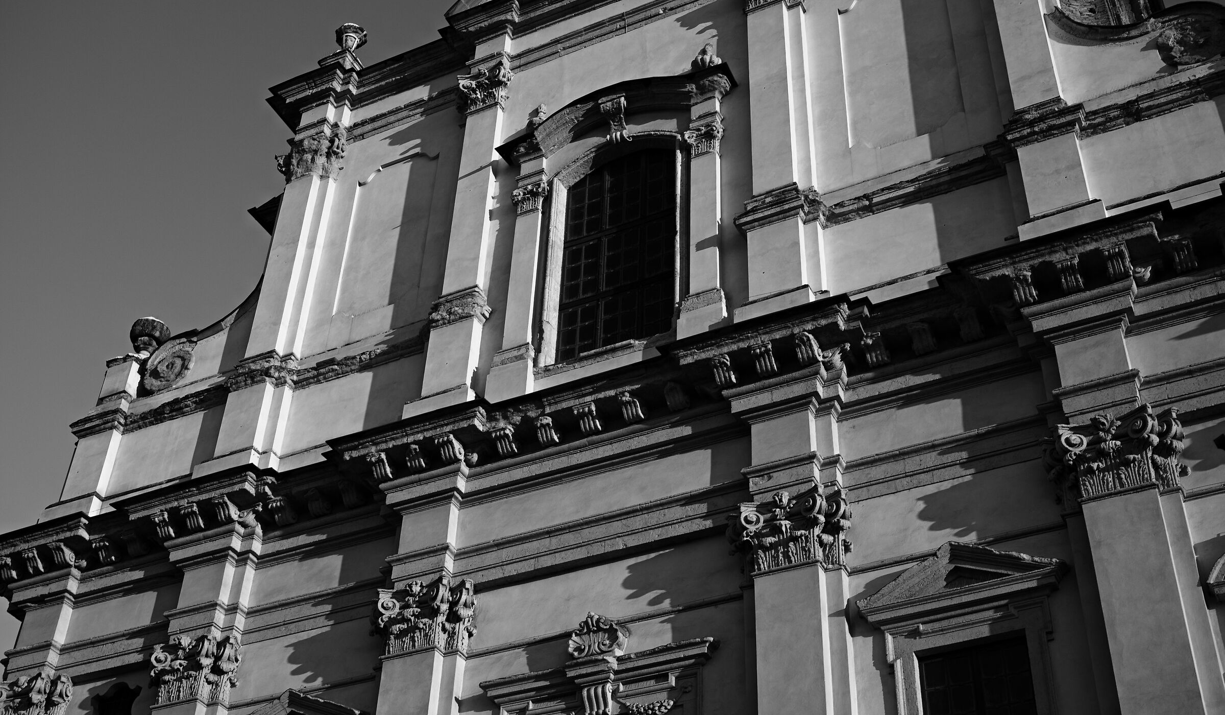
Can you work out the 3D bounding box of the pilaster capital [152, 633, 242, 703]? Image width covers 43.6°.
[{"bbox_3d":[-5.941,4.479,21.304,1.508,0.942,0.681,-16,-43,21],"label":"pilaster capital"}]

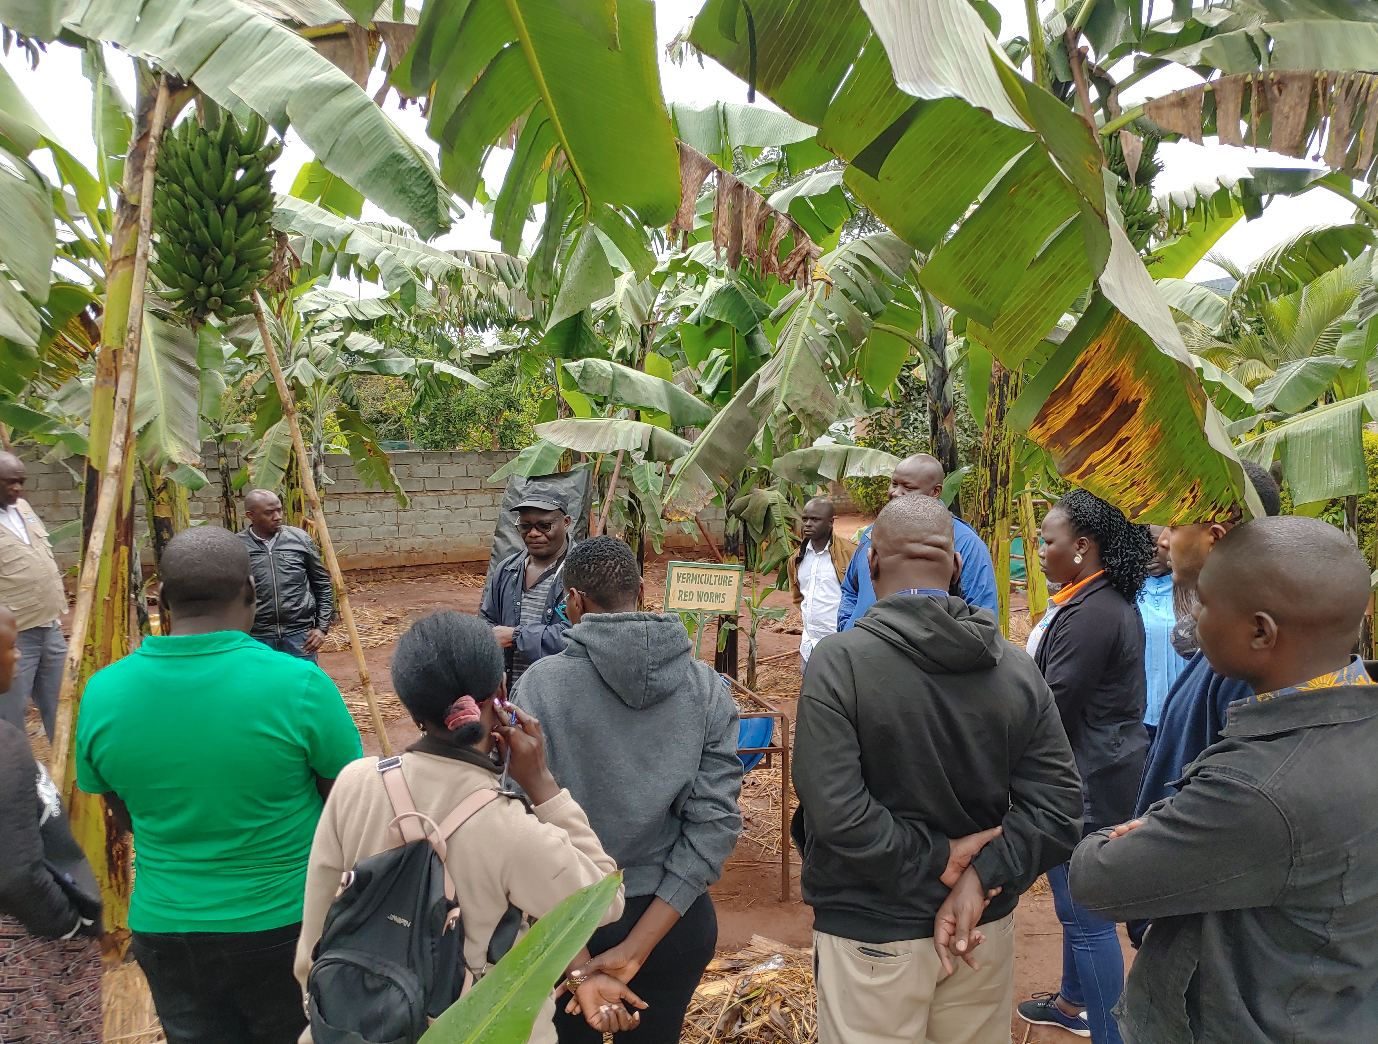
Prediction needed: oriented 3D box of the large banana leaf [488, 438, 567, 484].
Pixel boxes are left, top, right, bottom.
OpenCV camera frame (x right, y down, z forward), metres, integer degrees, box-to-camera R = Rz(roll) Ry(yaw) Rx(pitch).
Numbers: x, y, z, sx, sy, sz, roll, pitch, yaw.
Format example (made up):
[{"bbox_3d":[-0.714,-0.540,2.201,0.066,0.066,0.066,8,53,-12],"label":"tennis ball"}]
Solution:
[{"bbox_3d":[-1.158,-0.462,7.600,0.570,0.340,0.450,-20,2,1],"label":"large banana leaf"}]

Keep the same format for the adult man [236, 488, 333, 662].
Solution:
[{"bbox_3d":[-2.246,0.670,5.785,0.540,1.700,0.330,-1,2,-16],"label":"adult man"}]

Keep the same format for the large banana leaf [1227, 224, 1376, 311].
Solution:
[{"bbox_3d":[4.337,-1.797,7.400,1.150,0.420,0.450,-25,2,1],"label":"large banana leaf"}]

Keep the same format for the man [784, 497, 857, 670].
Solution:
[{"bbox_3d":[0.770,0.707,5.885,0.490,1.690,0.300,1,3,26],"label":"man"}]

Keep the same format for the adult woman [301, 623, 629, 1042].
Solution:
[{"bbox_3d":[-0.381,0.937,1.852,0.540,1.560,0.450,0,2,8],"label":"adult woman"}]

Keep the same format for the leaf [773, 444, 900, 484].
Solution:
[{"bbox_3d":[1.335,-0.502,9.200,1.250,0.370,0.450,0,2,0],"label":"leaf"}]

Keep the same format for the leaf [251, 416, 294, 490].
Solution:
[{"bbox_3d":[-3.679,-0.589,9.200,0.370,0.720,0.250,20,2,-1],"label":"leaf"}]

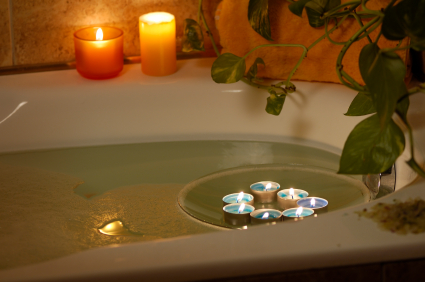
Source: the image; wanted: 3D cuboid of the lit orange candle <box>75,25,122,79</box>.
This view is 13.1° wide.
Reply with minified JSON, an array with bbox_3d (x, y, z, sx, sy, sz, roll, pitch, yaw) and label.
[{"bbox_3d":[-0.155,-0.121,2.550,0.068,0.058,0.068,-1,20,0],"label":"lit orange candle"}]

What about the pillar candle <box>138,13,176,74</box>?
[{"bbox_3d":[-0.074,-0.133,2.550,0.050,0.077,0.050,-1,20,0],"label":"pillar candle"}]

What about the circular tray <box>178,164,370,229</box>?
[{"bbox_3d":[0.077,0.082,2.284,0.237,0.026,0.237,-1,20,0],"label":"circular tray"}]

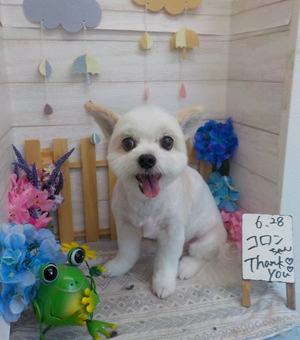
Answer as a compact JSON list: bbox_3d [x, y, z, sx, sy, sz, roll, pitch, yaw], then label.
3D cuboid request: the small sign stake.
[{"bbox_3d":[0.230,0.175,0.683,0.101,0.168,0.086,1,15,6],"label":"small sign stake"}]

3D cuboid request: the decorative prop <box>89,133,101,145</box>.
[{"bbox_3d":[-0.138,-0.079,0.869,0.028,0.031,0.021,-1,15,-6],"label":"decorative prop"}]

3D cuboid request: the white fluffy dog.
[{"bbox_3d":[0.037,0.045,0.760,0.224,0.381,0.292,7,16,24],"label":"white fluffy dog"}]

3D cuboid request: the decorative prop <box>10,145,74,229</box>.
[{"bbox_3d":[-0.228,0.038,0.731,0.133,0.185,0.116,-4,16,-16],"label":"decorative prop"}]

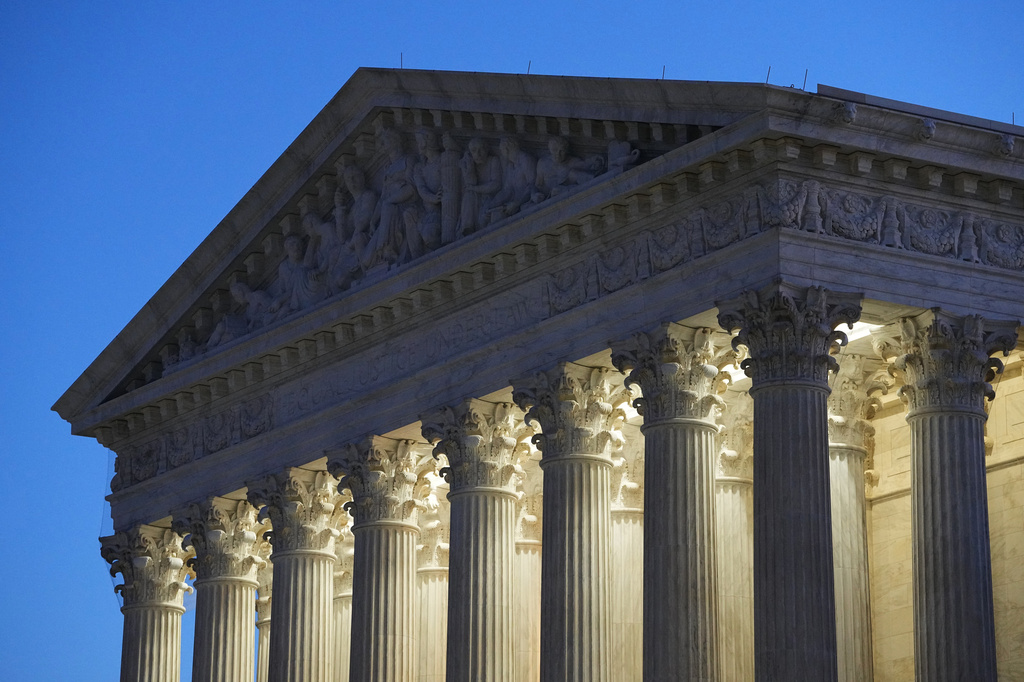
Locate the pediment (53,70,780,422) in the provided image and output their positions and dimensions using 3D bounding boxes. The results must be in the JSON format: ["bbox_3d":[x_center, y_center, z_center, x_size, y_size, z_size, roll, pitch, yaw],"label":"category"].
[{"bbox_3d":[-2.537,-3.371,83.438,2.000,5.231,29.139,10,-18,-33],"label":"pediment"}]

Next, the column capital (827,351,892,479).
[{"bbox_3d":[6.515,1.451,77.103,2.023,1.825,2.023,10,-18,-33],"label":"column capital"}]

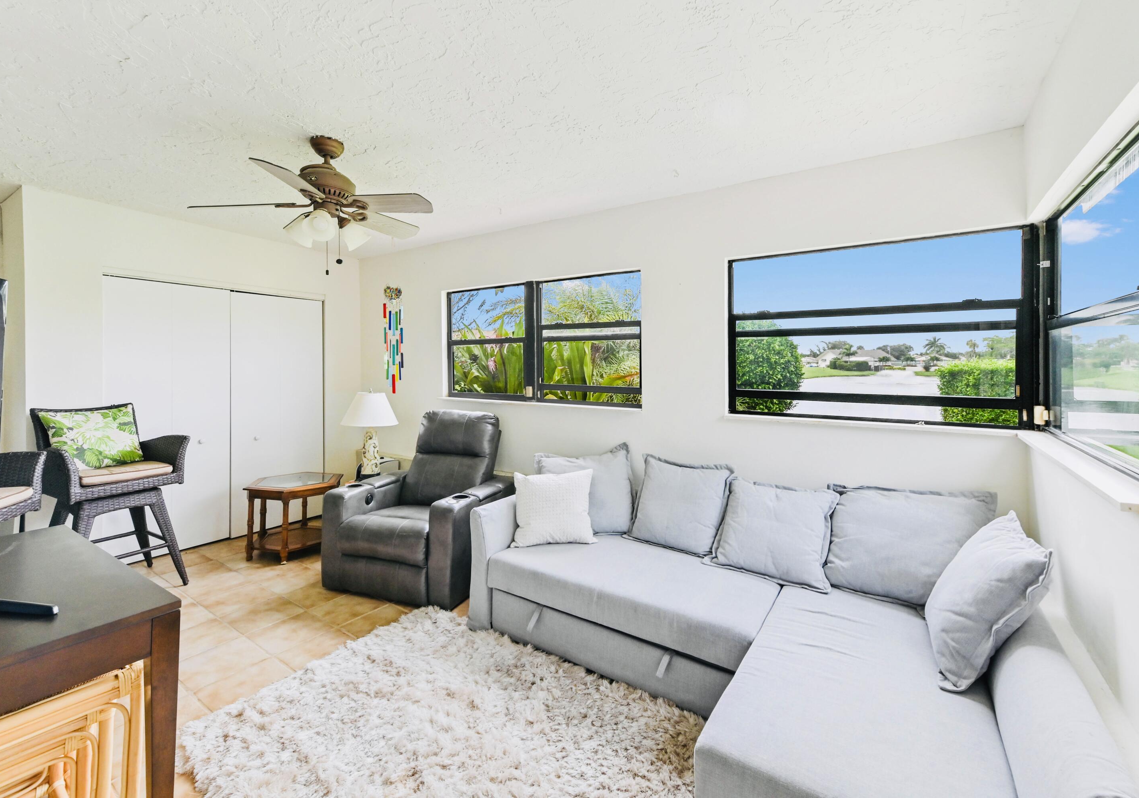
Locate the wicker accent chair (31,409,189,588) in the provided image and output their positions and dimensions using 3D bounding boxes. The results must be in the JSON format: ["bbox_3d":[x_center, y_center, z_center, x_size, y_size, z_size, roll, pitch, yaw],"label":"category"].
[{"bbox_3d":[-2.926,0.643,3.023,0.620,1.130,0.600,3,4,22],"label":"wicker accent chair"}]

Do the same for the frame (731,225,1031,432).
[{"bbox_3d":[1.447,-0.313,2.310,1.307,0.860,0.080,4,4,35],"label":"frame"}]

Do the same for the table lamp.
[{"bbox_3d":[-1.610,0.293,3.777,0.460,0.690,0.460,4,4,35],"label":"table lamp"}]

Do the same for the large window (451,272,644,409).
[{"bbox_3d":[-0.242,-0.413,3.486,1.838,0.900,0.080,4,4,35],"label":"large window"}]

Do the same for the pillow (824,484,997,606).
[{"bbox_3d":[1.484,0.650,2.058,0.570,0.500,0.180,4,-8,35],"label":"pillow"}]

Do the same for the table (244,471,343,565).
[{"bbox_3d":[-2.121,0.917,3.651,0.610,0.540,0.690,3,4,28],"label":"table"}]

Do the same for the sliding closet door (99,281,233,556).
[{"bbox_3d":[-2.980,0.167,3.501,0.040,2.000,0.745,4,4,35],"label":"sliding closet door"}]

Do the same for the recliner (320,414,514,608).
[{"bbox_3d":[-1.014,0.683,3.330,0.920,1.090,0.920,2,4,18],"label":"recliner"}]

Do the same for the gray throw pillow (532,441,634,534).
[{"bbox_3d":[0.089,0.553,2.858,0.540,0.520,0.180,2,-4,10],"label":"gray throw pillow"}]

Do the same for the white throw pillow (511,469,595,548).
[{"bbox_3d":[-0.090,0.618,2.730,0.460,0.440,0.150,0,-11,-11],"label":"white throw pillow"}]

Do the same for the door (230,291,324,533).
[{"bbox_3d":[-2.551,0.138,4.115,0.040,2.000,0.756,4,4,35],"label":"door"}]

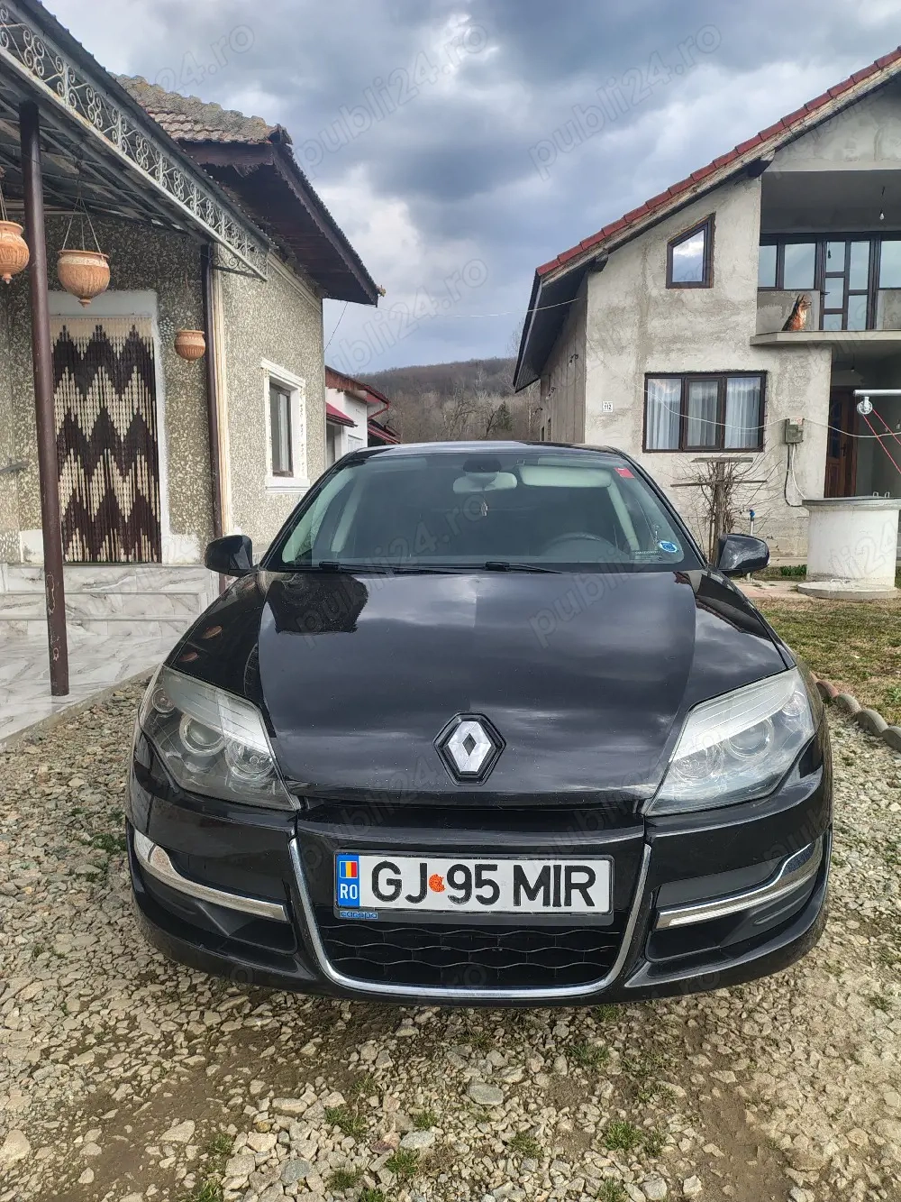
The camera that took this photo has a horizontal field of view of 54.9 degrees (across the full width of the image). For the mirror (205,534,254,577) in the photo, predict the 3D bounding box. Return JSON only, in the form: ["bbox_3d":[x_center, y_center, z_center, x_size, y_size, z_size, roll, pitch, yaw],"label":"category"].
[{"bbox_3d":[-0.825,-0.167,3.250,0.210,0.160,0.140,0,7,3],"label":"mirror"}]

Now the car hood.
[{"bbox_3d":[0.085,0.130,2.265,1.480,0.370,1.270,0,7,3],"label":"car hood"}]

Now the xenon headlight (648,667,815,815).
[{"bbox_3d":[0.666,0.292,1.937,0.490,0.220,0.450,-1,7,-5],"label":"xenon headlight"}]

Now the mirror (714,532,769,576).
[{"bbox_3d":[1.058,-0.166,3.160,0.210,0.160,0.140,0,7,3],"label":"mirror"}]

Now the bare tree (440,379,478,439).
[{"bbox_3d":[0.506,-10.619,55.000,2.500,7.200,2.500,-1,7,0],"label":"bare tree"}]

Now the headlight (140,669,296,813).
[{"bbox_3d":[-0.532,0.289,2.008,0.490,0.220,0.450,1,7,11],"label":"headlight"}]

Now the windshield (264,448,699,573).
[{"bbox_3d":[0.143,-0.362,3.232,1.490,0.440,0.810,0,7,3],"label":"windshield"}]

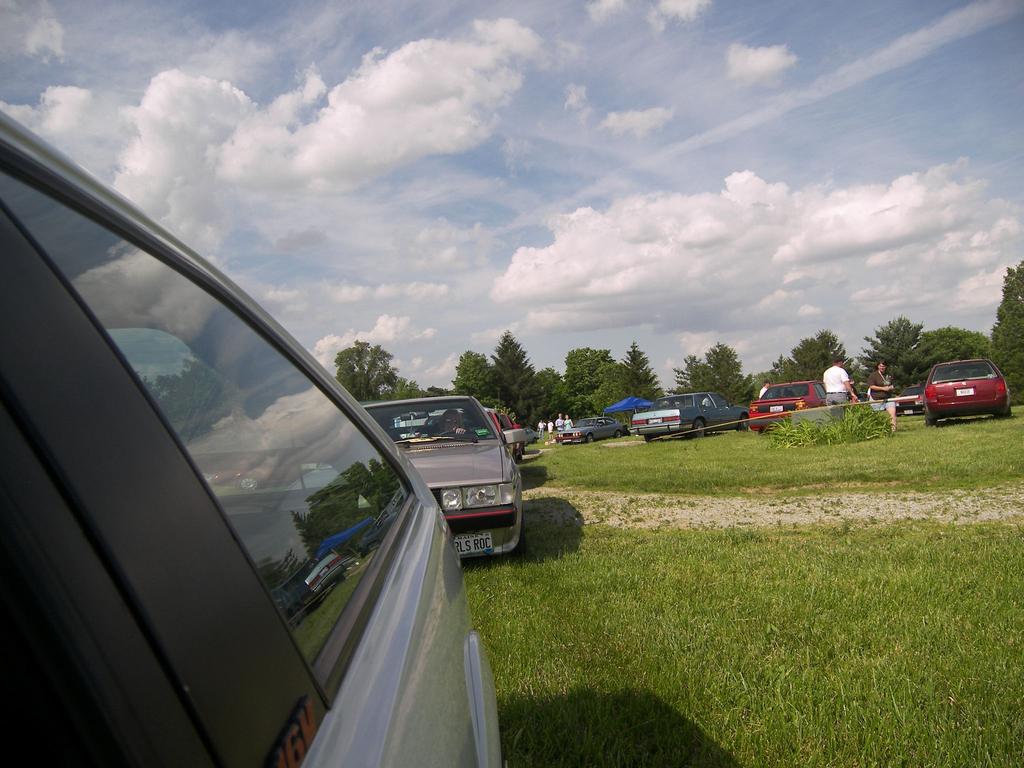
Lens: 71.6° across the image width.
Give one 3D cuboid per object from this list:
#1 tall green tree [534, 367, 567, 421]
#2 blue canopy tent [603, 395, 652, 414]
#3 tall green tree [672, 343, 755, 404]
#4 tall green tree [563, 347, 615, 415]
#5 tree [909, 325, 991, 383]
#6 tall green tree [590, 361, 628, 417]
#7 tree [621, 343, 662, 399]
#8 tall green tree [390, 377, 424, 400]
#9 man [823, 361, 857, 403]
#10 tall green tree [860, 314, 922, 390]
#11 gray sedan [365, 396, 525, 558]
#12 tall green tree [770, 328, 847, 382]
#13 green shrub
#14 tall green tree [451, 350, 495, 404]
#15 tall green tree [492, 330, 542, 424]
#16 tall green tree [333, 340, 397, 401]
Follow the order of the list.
[{"bbox_3d":[4.134,1.505,71.834,3.900,6.600,3.900,-6,-3,0],"label":"tall green tree"},{"bbox_3d":[9.407,2.473,55.922,3.050,2.912,3.050,-7,-4,31],"label":"blue canopy tent"},{"bbox_3d":[16.337,-0.072,56.839,6.000,6.400,5.300,-6,-3,0],"label":"tall green tree"},{"bbox_3d":[8.282,0.475,72.765,6.000,8.714,6.000,-6,-3,0],"label":"tall green tree"},{"bbox_3d":[35.949,-1.734,57.854,6.200,5.800,5.600,-6,-3,0],"label":"tree"},{"bbox_3d":[9.377,1.076,65.823,4.600,6.561,4.600,-6,-3,0],"label":"tall green tree"},{"bbox_3d":[13.197,-0.075,73.758,5.000,8.973,5.000,-6,-3,0],"label":"tree"},{"bbox_3d":[-10.879,2.884,74.814,4.200,7.400,4.200,-6,-3,0],"label":"tall green tree"},{"bbox_3d":[7.539,0.345,16.255,0.450,1.780,0.620,-4,-4,-38],"label":"man"},{"bbox_3d":[32.079,-2.278,59.805,5.600,7.235,5.600,-6,-3,0],"label":"tall green tree"},{"bbox_3d":[-0.780,0.813,6.750,1.640,1.290,4.100,-5,-3,-1],"label":"gray sedan"},{"bbox_3d":[21.870,-0.864,51.849,4.700,6.000,4.500,-6,-3,0],"label":"tall green tree"},{"bbox_3d":[6.857,0.906,15.281,2.300,0.740,1.150,-6,-3,0],"label":"green shrub"},{"bbox_3d":[-3.251,1.114,67.782,4.800,8.700,4.700,-6,-3,0],"label":"tall green tree"},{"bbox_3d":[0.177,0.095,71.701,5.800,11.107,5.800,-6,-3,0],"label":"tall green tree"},{"bbox_3d":[-14.311,1.027,69.737,6.200,10.500,6.000,-6,-3,0],"label":"tall green tree"}]

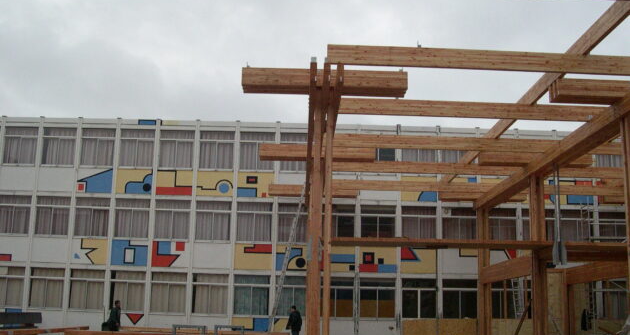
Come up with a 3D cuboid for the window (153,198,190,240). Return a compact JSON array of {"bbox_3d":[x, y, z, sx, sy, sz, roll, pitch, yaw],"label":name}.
[{"bbox_3d":[-6.108,2.282,29.546,1.607,1.752,0.120,1,-11,-1],"label":"window"}]

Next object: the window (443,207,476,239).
[{"bbox_3d":[6.292,2.592,30.192,1.500,1.700,0.150,1,-12,0],"label":"window"}]

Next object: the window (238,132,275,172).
[{"bbox_3d":[-2.574,-0.705,30.865,1.500,1.750,0.150,1,-12,0],"label":"window"}]

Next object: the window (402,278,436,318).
[{"bbox_3d":[4.467,5.608,29.576,1.500,1.720,0.150,1,-12,0],"label":"window"}]

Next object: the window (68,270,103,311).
[{"bbox_3d":[-9.746,5.219,29.601,1.487,1.738,0.150,2,-11,-1],"label":"window"}]

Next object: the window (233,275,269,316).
[{"bbox_3d":[-2.723,5.477,29.611,1.501,1.670,0.150,2,-11,-1],"label":"window"}]

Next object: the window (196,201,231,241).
[{"bbox_3d":[-4.401,2.351,30.203,1.448,1.745,0.150,2,-11,-1],"label":"window"}]

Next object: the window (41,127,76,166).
[{"bbox_3d":[-11.433,-0.938,30.913,1.500,1.750,0.150,1,-12,0],"label":"window"}]

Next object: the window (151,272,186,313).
[{"bbox_3d":[-6.232,5.355,29.589,1.504,1.742,0.150,2,-11,-1],"label":"window"}]

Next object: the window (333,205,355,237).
[{"bbox_3d":[0.971,2.421,29.634,1.515,1.680,0.120,1,-11,-1],"label":"window"}]

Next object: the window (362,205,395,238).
[{"bbox_3d":[2.745,2.494,30.145,1.490,1.730,0.120,1,-11,-1],"label":"window"}]

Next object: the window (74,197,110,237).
[{"bbox_3d":[-9.648,2.168,30.003,1.630,1.770,0.120,1,-11,-1],"label":"window"}]

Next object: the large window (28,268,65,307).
[{"bbox_3d":[-11.363,5.114,29.365,1.650,1.770,0.120,1,-11,-1],"label":"large window"}]

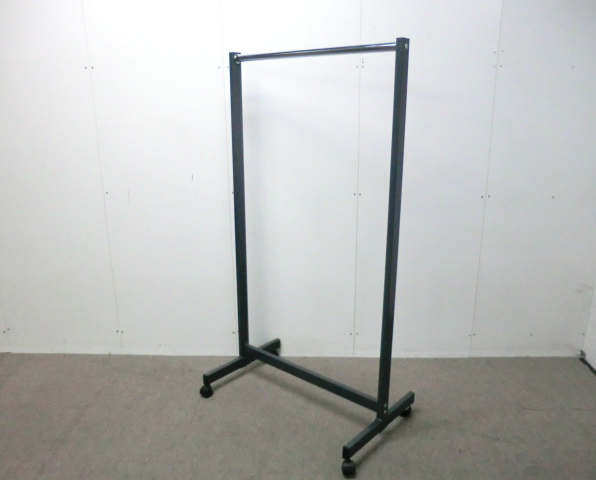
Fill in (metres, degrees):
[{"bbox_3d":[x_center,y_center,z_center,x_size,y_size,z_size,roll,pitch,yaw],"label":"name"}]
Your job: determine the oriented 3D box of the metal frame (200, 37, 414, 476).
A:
[{"bbox_3d":[0.040,0.021,2.223,0.896,1.650,0.538,13,19,39],"label":"metal frame"}]

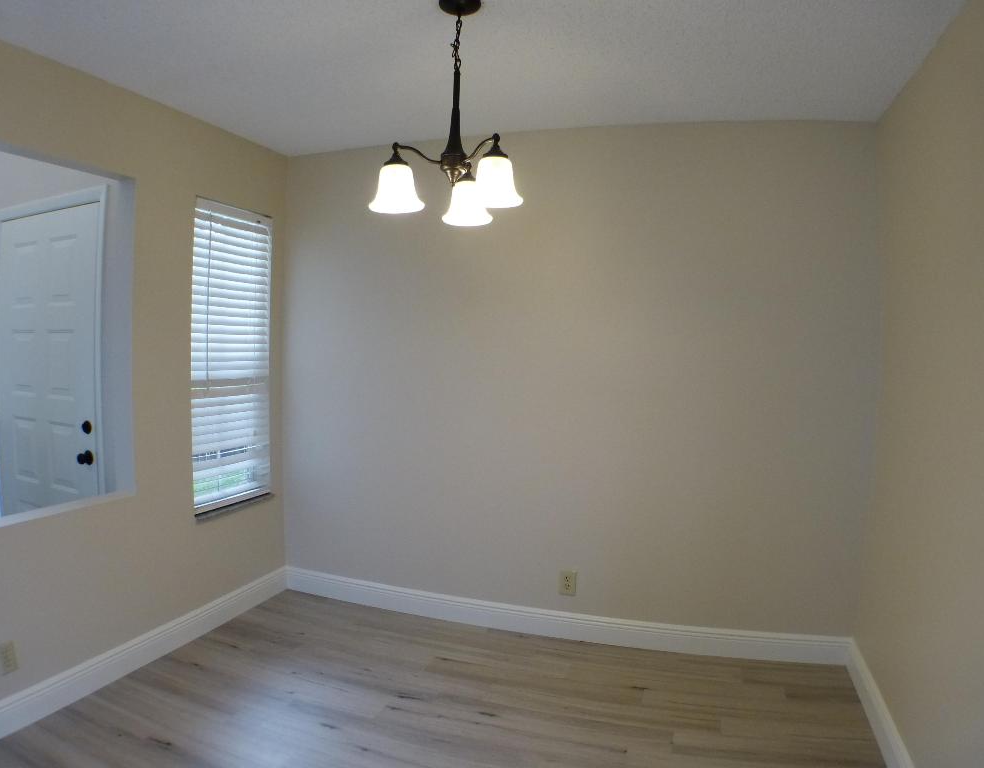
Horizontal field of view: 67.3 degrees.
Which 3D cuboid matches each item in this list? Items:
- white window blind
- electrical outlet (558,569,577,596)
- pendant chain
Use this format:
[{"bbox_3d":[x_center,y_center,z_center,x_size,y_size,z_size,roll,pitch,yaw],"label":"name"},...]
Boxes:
[{"bbox_3d":[-1.265,-0.140,3.600,0.070,1.440,0.560,2,3,18],"label":"white window blind"},{"bbox_3d":[0.357,0.942,3.500,0.074,0.118,0.012,2,3,18],"label":"electrical outlet"},{"bbox_3d":[-0.099,-0.960,2.085,0.030,0.158,0.028,2,3,18],"label":"pendant chain"}]

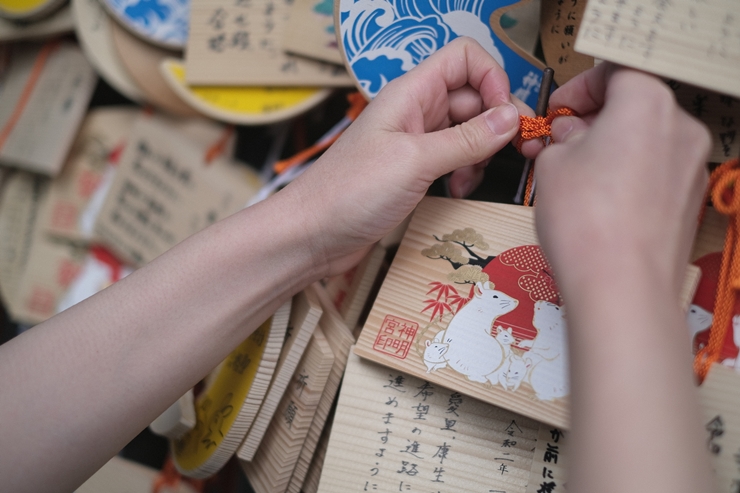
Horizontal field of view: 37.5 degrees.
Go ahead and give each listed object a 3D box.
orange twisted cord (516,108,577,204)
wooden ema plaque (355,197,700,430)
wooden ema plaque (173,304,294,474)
[{"bbox_3d":[0.083,-0.043,0.510,0.034,0.054,0.022,10,14,0],"label":"orange twisted cord"},{"bbox_3d":[0.072,0.027,0.511,0.148,0.096,0.007,17,-11,34],"label":"wooden ema plaque"},{"bbox_3d":[-0.074,0.061,0.567,0.007,0.120,0.115,25,8,-22],"label":"wooden ema plaque"}]

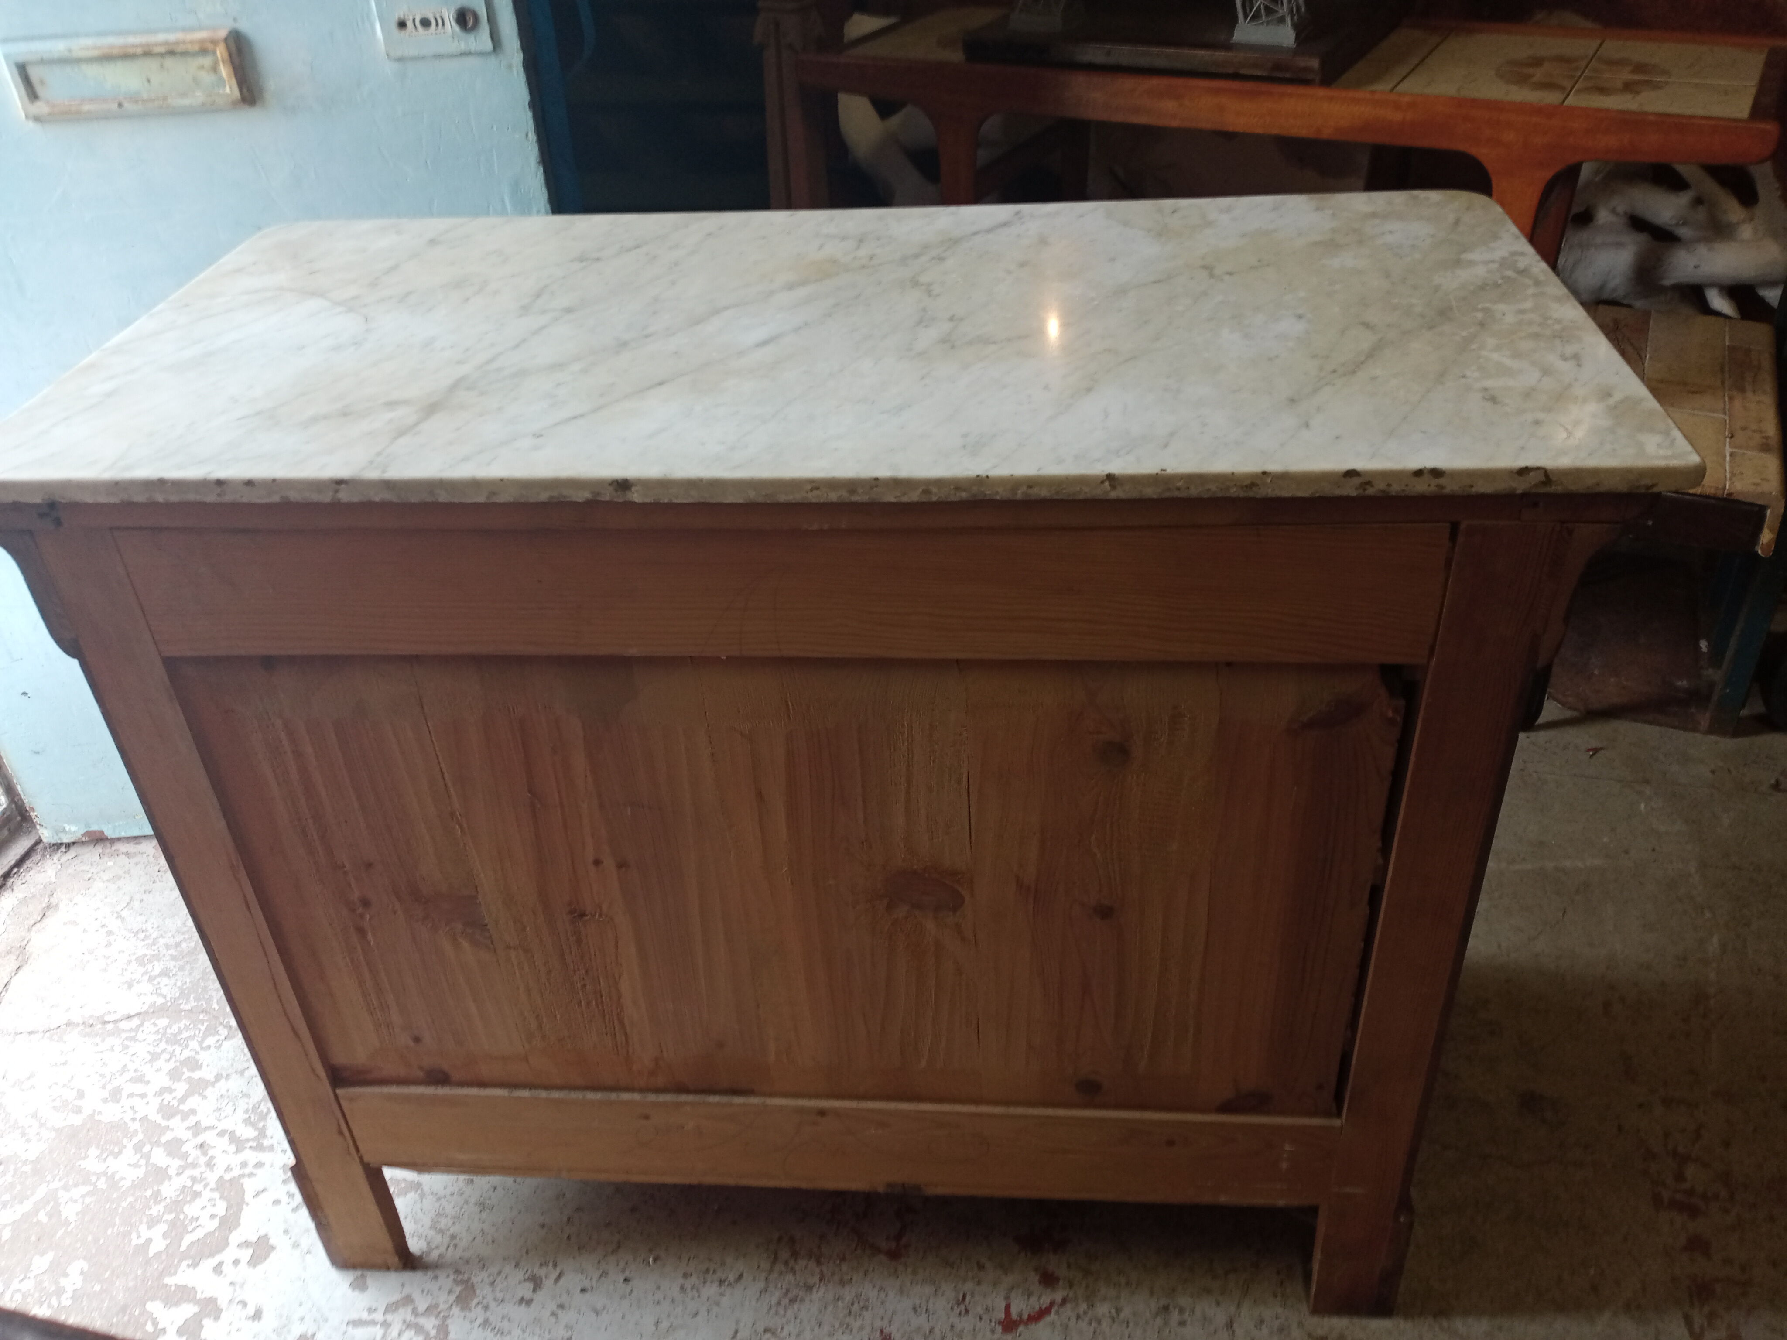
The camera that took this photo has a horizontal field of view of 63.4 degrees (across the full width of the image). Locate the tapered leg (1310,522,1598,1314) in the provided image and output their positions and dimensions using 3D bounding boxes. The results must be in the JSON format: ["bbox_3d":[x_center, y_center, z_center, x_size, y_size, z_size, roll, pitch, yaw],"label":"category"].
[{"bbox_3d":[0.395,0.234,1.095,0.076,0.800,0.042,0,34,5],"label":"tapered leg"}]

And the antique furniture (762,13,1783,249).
[{"bbox_3d":[0.552,-0.707,2.180,1.280,0.440,0.470,15,38,26],"label":"antique furniture"}]

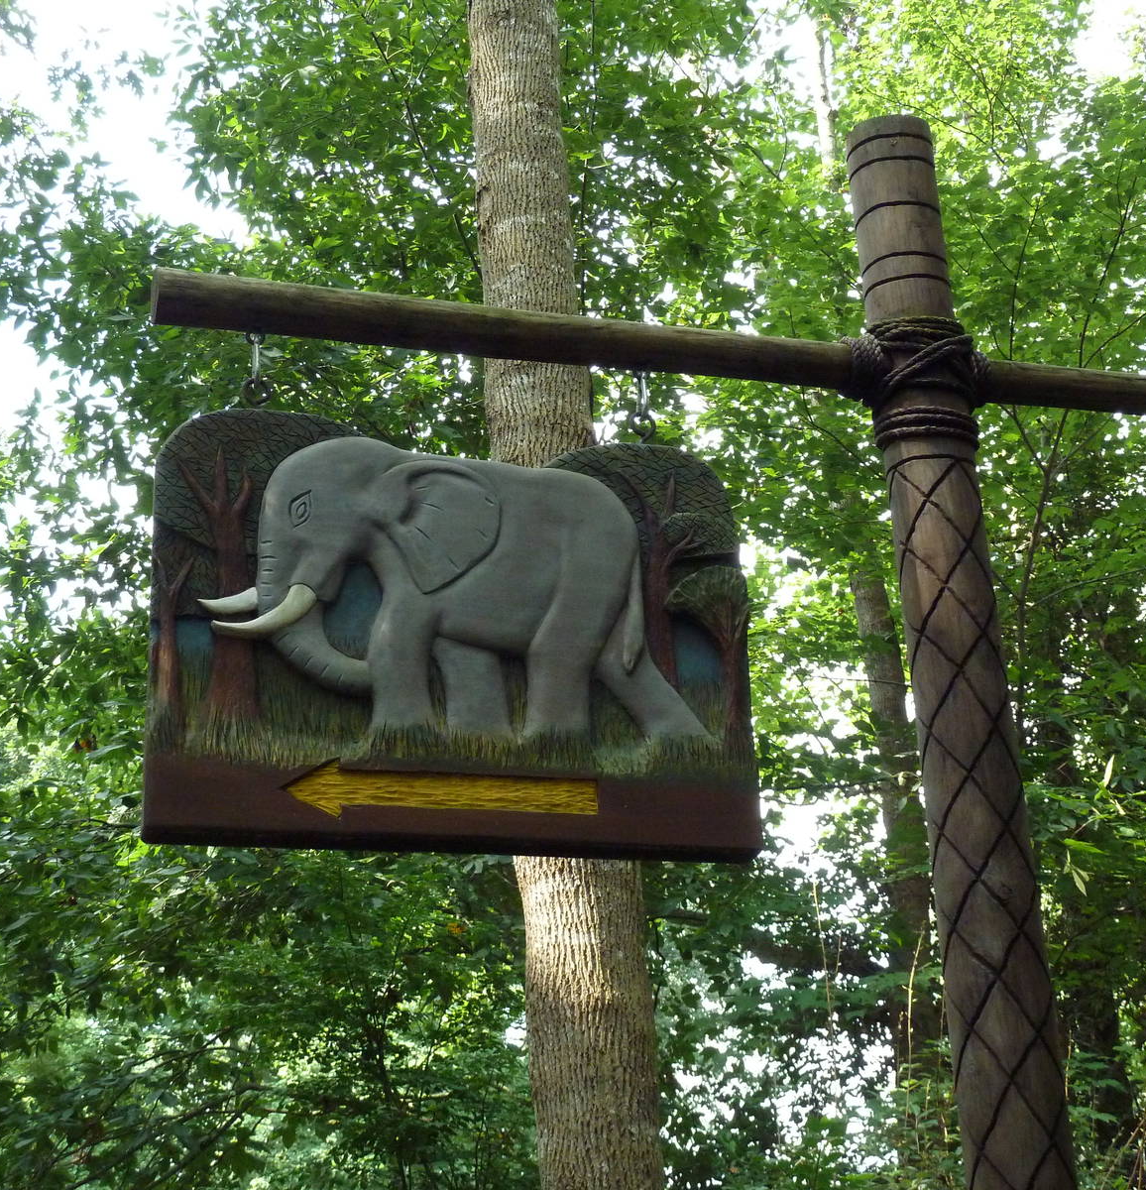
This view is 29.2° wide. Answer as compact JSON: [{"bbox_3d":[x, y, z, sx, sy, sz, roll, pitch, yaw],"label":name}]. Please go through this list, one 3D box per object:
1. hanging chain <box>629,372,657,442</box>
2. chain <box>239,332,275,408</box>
[{"bbox_3d":[0.133,-0.347,4.049,0.047,0.136,0.038,4,-21,-18],"label":"hanging chain"},{"bbox_3d":[-0.550,-0.393,3.829,0.048,0.138,0.038,4,-21,-18],"label":"chain"}]

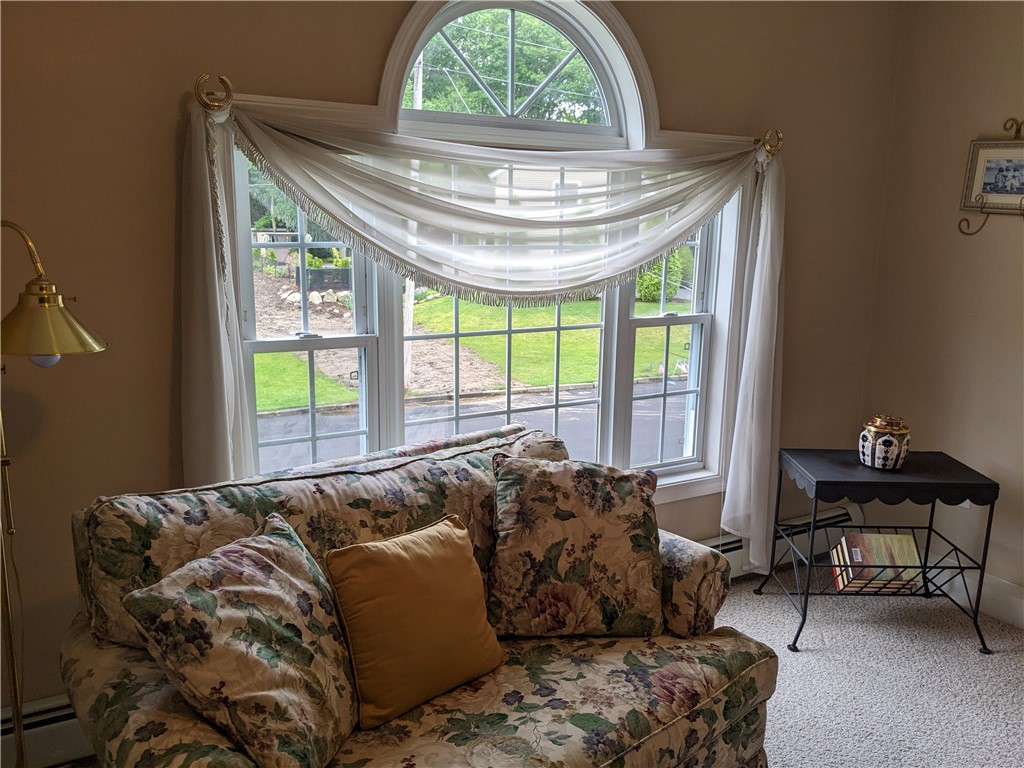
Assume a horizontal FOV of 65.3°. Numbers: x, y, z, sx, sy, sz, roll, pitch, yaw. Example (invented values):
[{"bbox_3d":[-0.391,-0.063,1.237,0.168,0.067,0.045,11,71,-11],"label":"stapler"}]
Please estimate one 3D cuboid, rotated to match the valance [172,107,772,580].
[{"bbox_3d":[0.103,0.042,2.661,2.240,1.700,0.170,-6,13,-29],"label":"valance"}]

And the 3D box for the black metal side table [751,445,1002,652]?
[{"bbox_3d":[1.326,0.590,2.929,0.700,0.606,0.450,1,12,1],"label":"black metal side table"}]

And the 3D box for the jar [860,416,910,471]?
[{"bbox_3d":[1.334,0.205,2.858,0.171,0.177,0.171,1,12,1],"label":"jar"}]

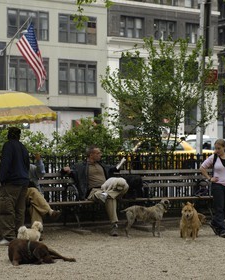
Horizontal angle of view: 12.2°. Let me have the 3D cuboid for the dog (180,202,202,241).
[{"bbox_3d":[1.230,1.270,16.500,0.320,0.580,0.520,0,0,6],"label":"dog"}]

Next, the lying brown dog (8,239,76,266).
[{"bbox_3d":[-0.870,1.370,13.050,0.800,0.310,0.480,0,0,44],"label":"lying brown dog"}]

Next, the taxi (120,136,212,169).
[{"bbox_3d":[1.250,0.690,38.300,1.950,1.520,5.400,0,0,43],"label":"taxi"}]

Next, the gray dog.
[{"bbox_3d":[0.532,1.257,16.900,0.810,0.600,0.240,0,0,-9],"label":"gray dog"}]

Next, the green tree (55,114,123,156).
[{"bbox_3d":[-0.486,0.516,21.300,1.500,2.000,1.400,0,0,0],"label":"green tree"}]

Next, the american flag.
[{"bbox_3d":[-4.776,-4.923,62.000,1.900,4.000,0.800,0,0,30],"label":"american flag"}]

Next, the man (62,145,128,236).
[{"bbox_3d":[-0.270,0.800,16.900,0.920,1.400,0.880,0,0,-25],"label":"man"}]

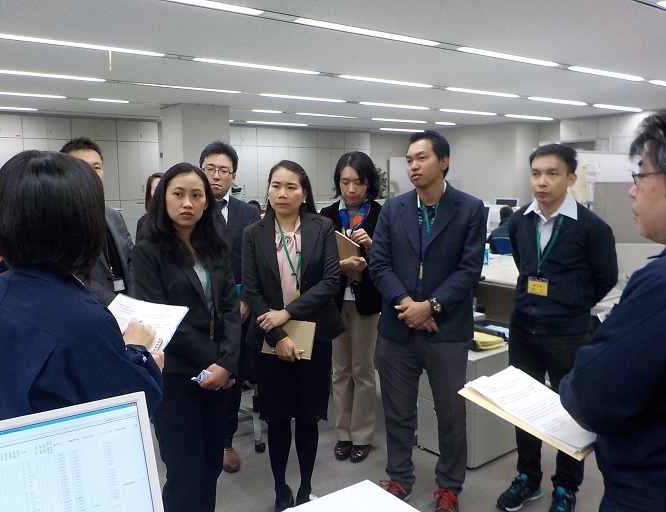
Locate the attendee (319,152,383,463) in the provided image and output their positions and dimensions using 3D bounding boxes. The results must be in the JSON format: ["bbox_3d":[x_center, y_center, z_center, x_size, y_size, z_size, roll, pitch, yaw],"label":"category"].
[{"bbox_3d":[0.105,0.270,3.190,0.430,1.634,0.360,1,7,10],"label":"attendee"}]

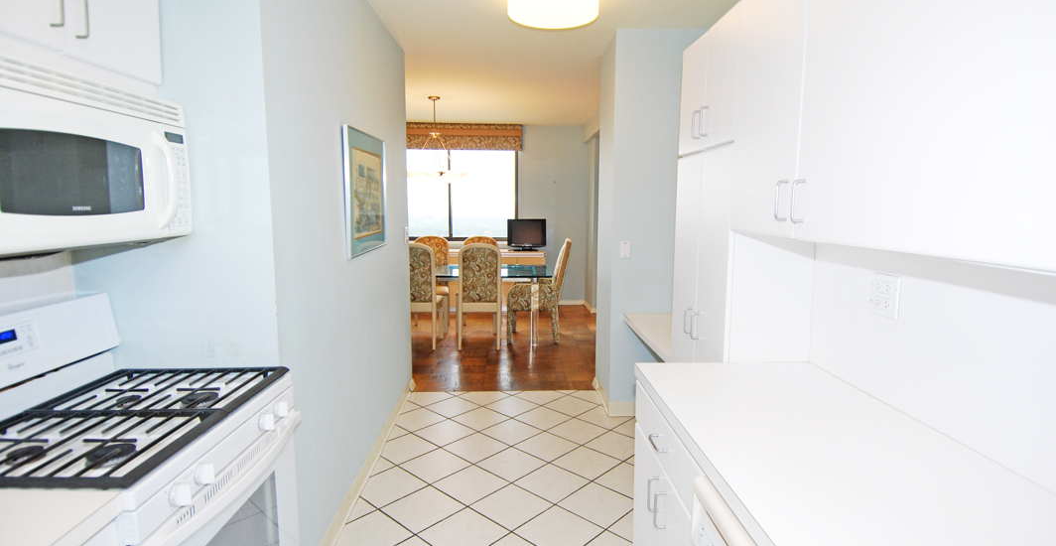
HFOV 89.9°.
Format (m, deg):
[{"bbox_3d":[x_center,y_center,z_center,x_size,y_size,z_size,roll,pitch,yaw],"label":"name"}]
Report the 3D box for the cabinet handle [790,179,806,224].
[{"bbox_3d":[0.714,-0.186,1.392,0.034,0.114,0.011,0,7,-2],"label":"cabinet handle"}]

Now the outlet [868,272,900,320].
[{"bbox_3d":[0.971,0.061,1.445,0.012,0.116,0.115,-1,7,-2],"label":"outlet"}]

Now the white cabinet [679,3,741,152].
[{"bbox_3d":[0.855,-0.727,2.110,0.310,0.465,0.600,0,7,-2],"label":"white cabinet"}]

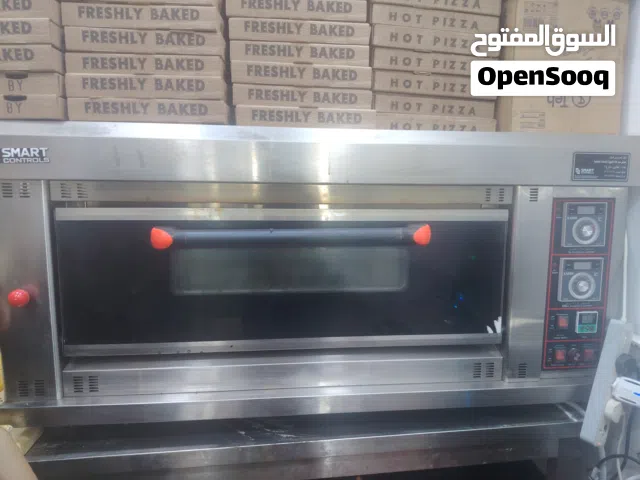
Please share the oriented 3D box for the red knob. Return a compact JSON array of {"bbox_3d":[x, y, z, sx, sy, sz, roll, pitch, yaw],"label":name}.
[{"bbox_3d":[-0.578,0.111,0.851,0.037,0.037,0.038,0,6,-6],"label":"red knob"}]

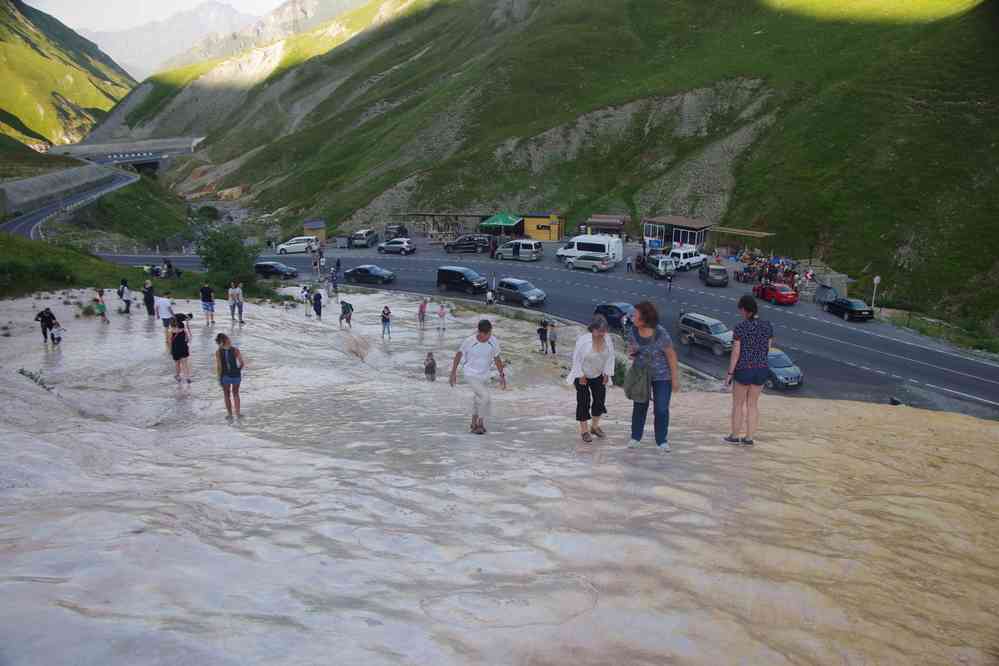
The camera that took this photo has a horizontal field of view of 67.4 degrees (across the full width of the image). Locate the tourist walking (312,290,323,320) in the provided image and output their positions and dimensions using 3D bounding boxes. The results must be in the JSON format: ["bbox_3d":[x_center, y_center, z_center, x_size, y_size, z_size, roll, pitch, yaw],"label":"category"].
[{"bbox_3d":[-9.080,-1.394,37.412,0.420,1.580,0.480,11,17,36],"label":"tourist walking"}]

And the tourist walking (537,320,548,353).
[{"bbox_3d":[2.149,0.214,37.013,0.500,1.650,0.420,9,16,34],"label":"tourist walking"}]

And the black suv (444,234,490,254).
[{"bbox_3d":[-3.578,-10.031,84.064,4.750,1.780,1.860,2,19,7],"label":"black suv"}]

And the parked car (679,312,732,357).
[{"bbox_3d":[13.671,0.084,48.570,1.840,1.820,4.600,-13,20,-41],"label":"parked car"}]

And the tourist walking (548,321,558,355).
[{"bbox_3d":[2.667,0.222,37.000,0.480,1.680,0.380,1,16,4],"label":"tourist walking"}]

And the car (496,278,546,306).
[{"bbox_3d":[1.859,-3.368,64.729,4.450,1.670,1.800,16,25,39],"label":"car"}]

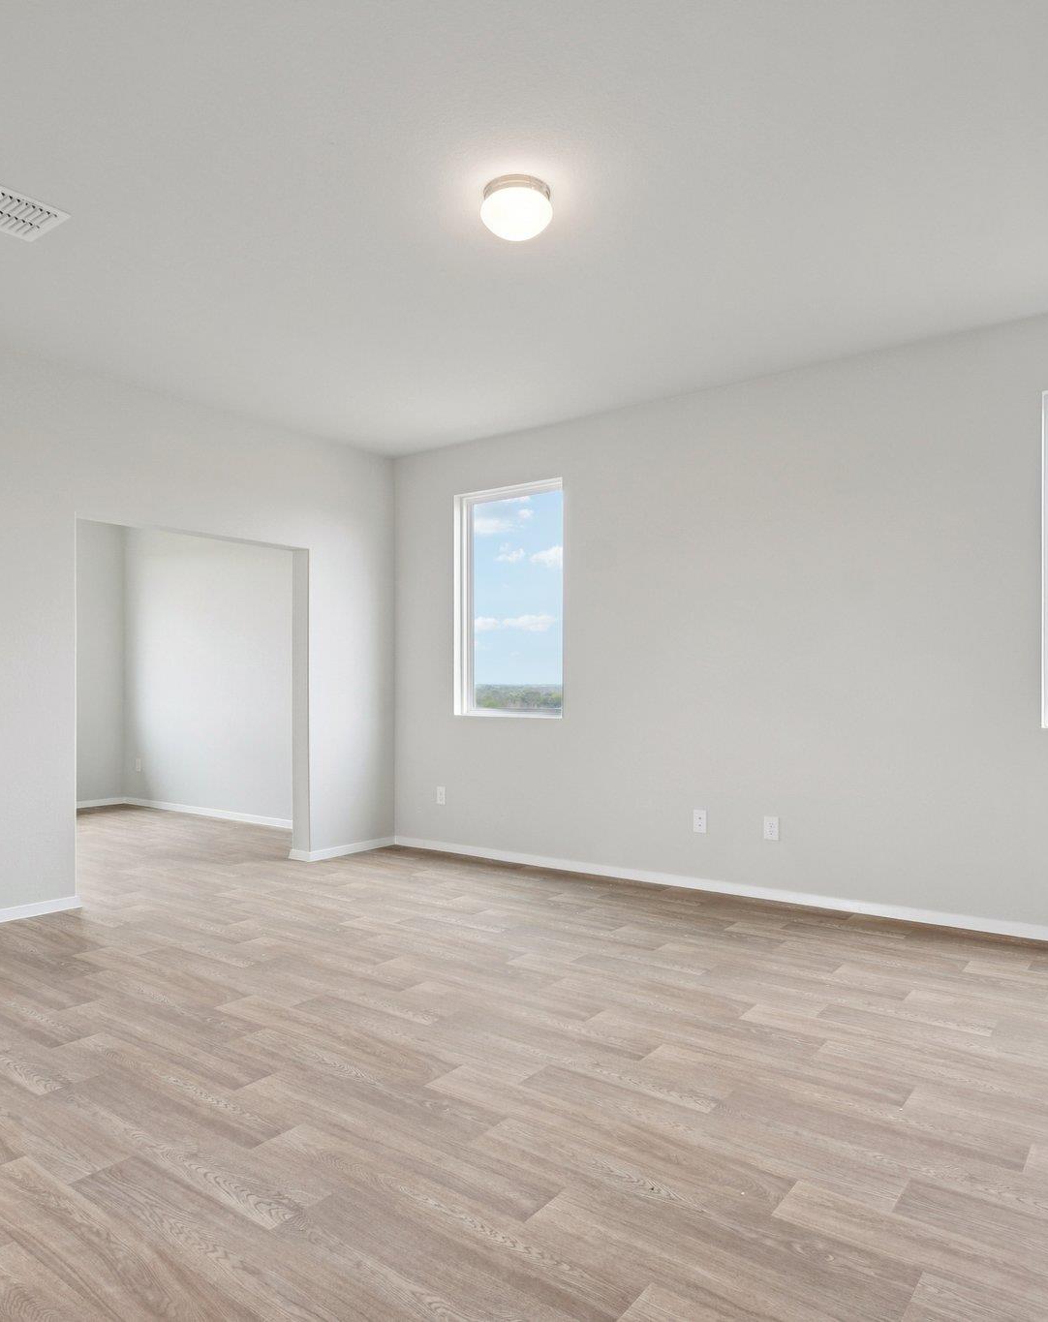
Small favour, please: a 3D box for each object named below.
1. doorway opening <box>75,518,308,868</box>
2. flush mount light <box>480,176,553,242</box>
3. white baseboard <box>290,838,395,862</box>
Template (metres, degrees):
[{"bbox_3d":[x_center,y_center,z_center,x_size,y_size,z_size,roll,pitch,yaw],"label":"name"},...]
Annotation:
[{"bbox_3d":[-1.848,0.268,4.744,0.160,1.966,1.422,-2,-3,38],"label":"doorway opening"},{"bbox_3d":[-0.022,-1.505,2.782,0.242,0.128,0.242,0,-2,0],"label":"flush mount light"},{"bbox_3d":[-1.201,1.249,5.556,0.170,0.064,0.717,-2,-3,38],"label":"white baseboard"}]

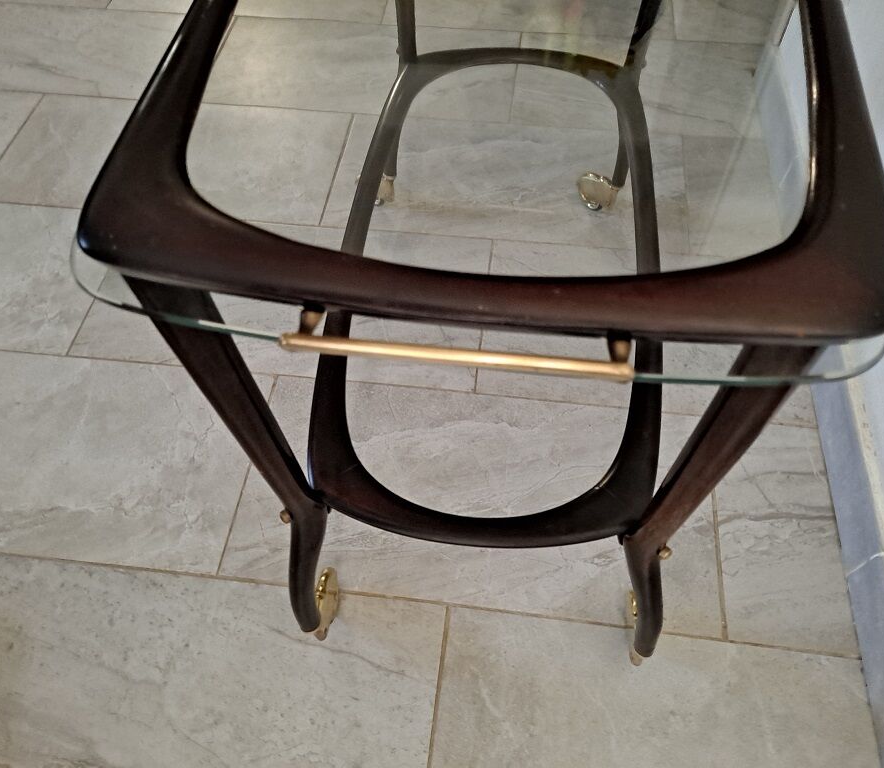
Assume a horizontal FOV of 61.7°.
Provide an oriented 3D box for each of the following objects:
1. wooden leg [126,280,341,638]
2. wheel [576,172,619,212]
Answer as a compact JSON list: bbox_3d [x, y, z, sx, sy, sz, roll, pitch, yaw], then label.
[{"bbox_3d":[-0.141,0.111,0.637,0.084,0.650,0.105,5,57,5],"label":"wooden leg"},{"bbox_3d":[0.268,-0.325,1.263,0.072,0.062,0.034,0,57,2],"label":"wheel"}]

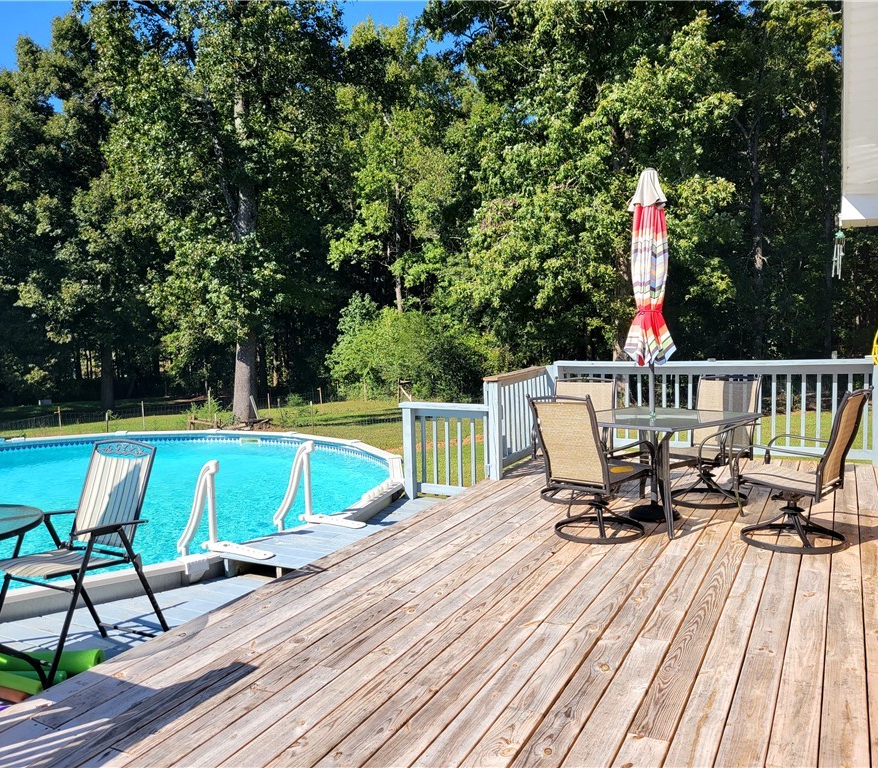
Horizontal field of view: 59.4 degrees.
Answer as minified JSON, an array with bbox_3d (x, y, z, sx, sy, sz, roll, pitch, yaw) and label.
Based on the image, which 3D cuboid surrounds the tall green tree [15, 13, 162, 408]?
[{"bbox_3d":[-12.223,-5.703,25.934,5.000,13.228,5.000,1,6,28],"label":"tall green tree"}]

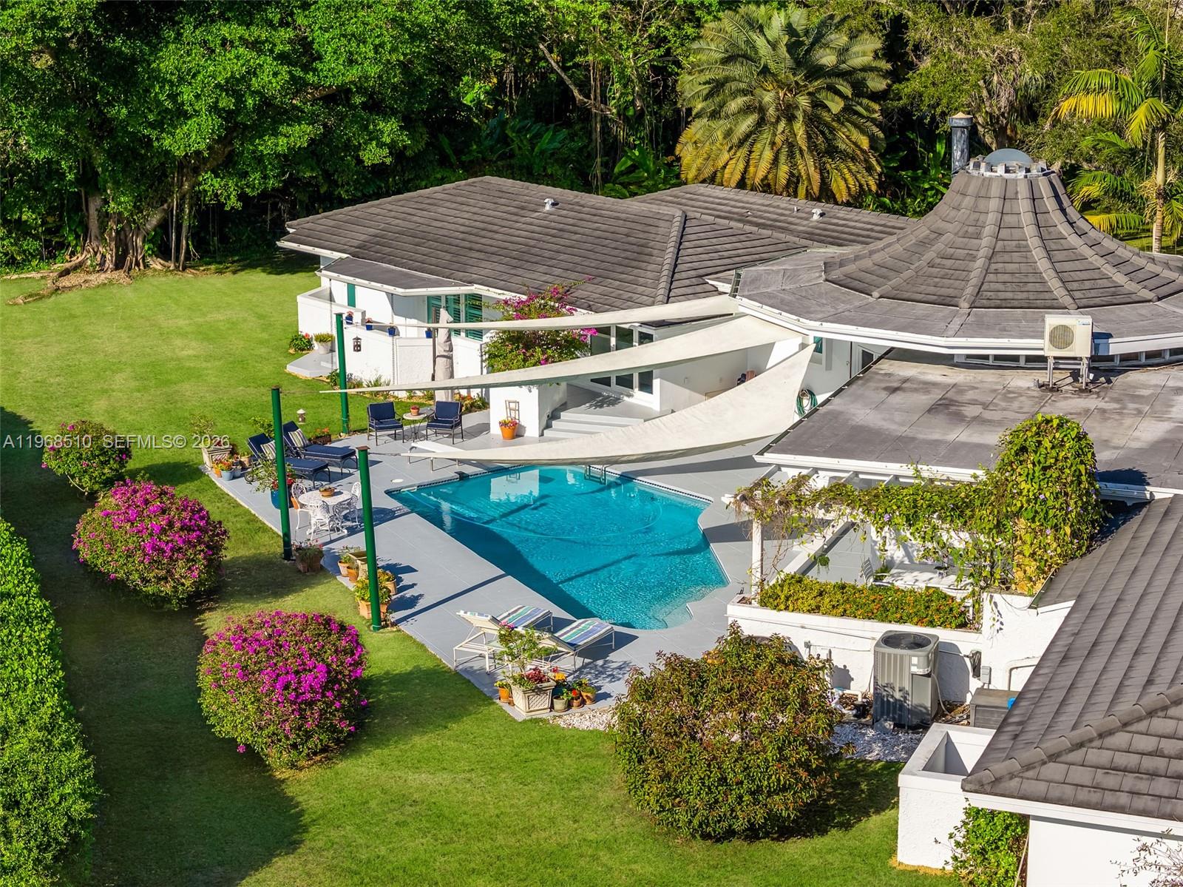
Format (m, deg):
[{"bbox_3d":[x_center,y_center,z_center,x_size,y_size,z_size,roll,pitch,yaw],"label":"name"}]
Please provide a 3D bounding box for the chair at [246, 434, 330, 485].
[{"bbox_3d":[-6.347,0.308,49.948,1.680,0.950,0.650,6,16,20],"label":"chair"}]

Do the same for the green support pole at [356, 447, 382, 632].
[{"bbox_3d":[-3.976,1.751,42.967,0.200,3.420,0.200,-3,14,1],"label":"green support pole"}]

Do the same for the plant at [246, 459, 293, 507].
[{"bbox_3d":[-6.663,0.810,49.349,0.920,0.950,0.880,0,14,0],"label":"plant"}]

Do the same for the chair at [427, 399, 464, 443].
[{"bbox_3d":[-3.360,-0.501,54.776,0.710,0.870,0.700,7,16,26],"label":"chair"}]

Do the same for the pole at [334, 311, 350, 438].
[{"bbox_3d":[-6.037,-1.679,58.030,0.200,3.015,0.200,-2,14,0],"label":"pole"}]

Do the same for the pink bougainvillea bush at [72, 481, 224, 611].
[{"bbox_3d":[-7.960,1.730,43.100,2.740,2.120,2.740,0,14,0],"label":"pink bougainvillea bush"}]

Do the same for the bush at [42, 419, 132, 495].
[{"bbox_3d":[-10.367,0.304,49.133,1.850,1.600,1.850,0,15,0],"label":"bush"}]

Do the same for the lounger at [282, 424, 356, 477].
[{"bbox_3d":[-5.874,0.067,50.847,1.680,0.950,0.650,6,16,20],"label":"lounger"}]

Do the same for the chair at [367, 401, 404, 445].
[{"bbox_3d":[-4.958,-0.484,57.615,0.680,0.880,0.740,-6,15,-22],"label":"chair"}]

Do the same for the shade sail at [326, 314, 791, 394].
[{"bbox_3d":[0.030,-1.565,48.523,11.500,0.550,2.600,-13,19,-41],"label":"shade sail"}]

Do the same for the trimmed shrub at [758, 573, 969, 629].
[{"bbox_3d":[4.682,2.703,40.390,3.550,0.420,0.750,5,14,19],"label":"trimmed shrub"}]

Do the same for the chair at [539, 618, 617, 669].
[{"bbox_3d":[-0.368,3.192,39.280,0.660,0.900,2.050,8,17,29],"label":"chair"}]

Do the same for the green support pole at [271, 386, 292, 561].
[{"bbox_3d":[-5.792,0.573,44.684,0.180,3.370,0.180,-2,15,0],"label":"green support pole"}]

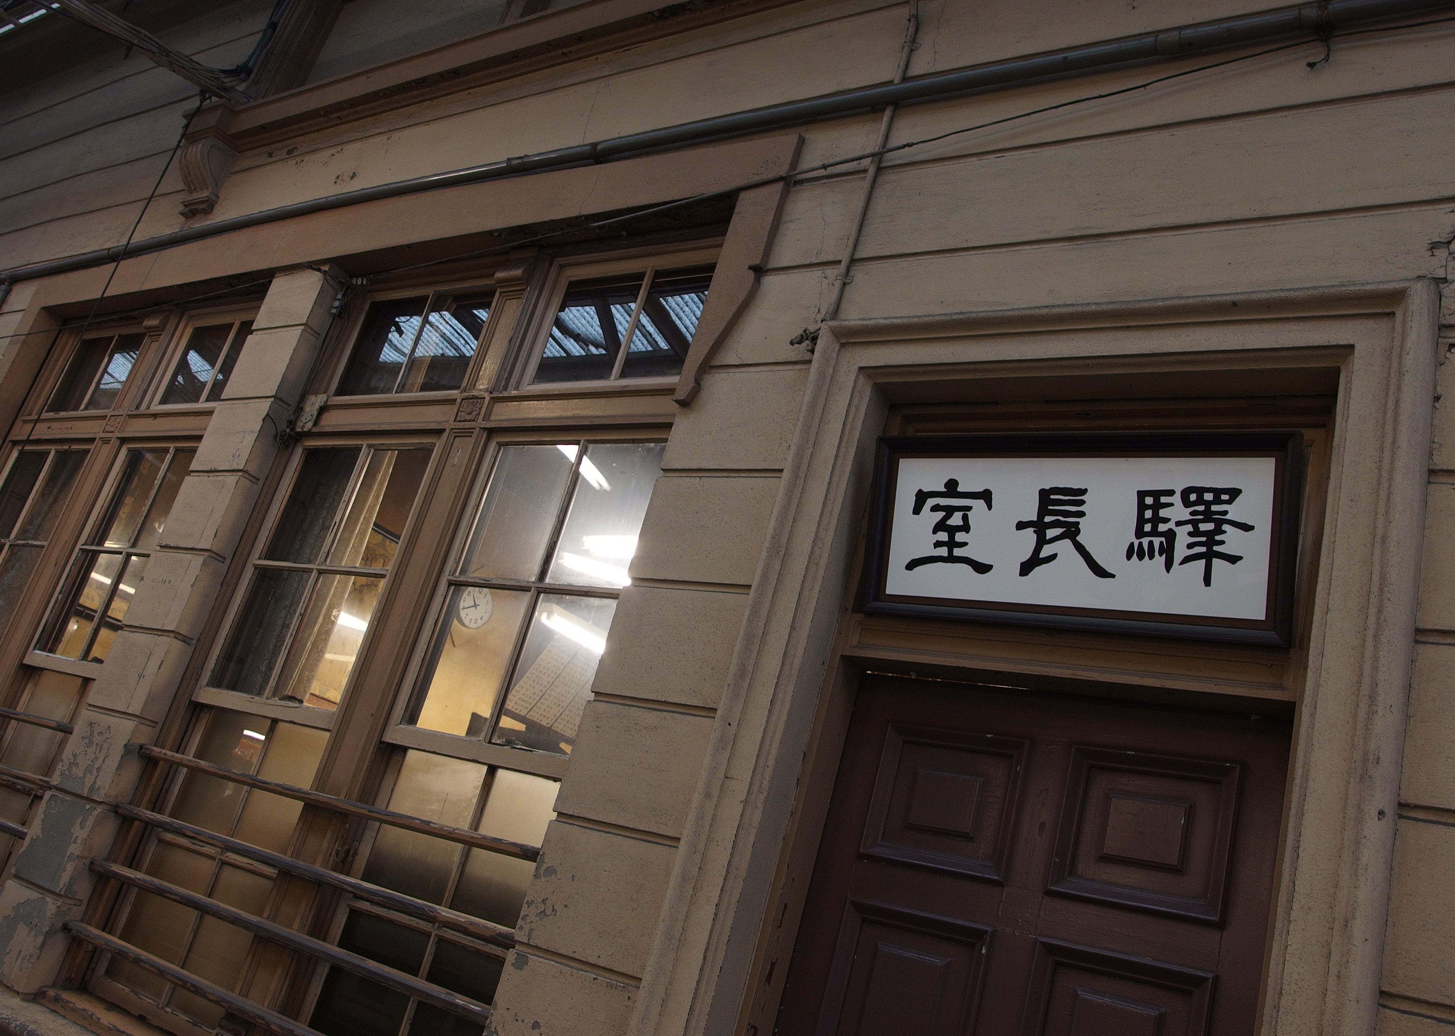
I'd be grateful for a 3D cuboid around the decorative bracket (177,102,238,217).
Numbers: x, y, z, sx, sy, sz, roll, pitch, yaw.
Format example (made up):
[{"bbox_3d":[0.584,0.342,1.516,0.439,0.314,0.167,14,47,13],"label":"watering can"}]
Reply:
[{"bbox_3d":[-2.214,-1.492,4.947,0.275,0.426,0.165,2,-23,35],"label":"decorative bracket"}]

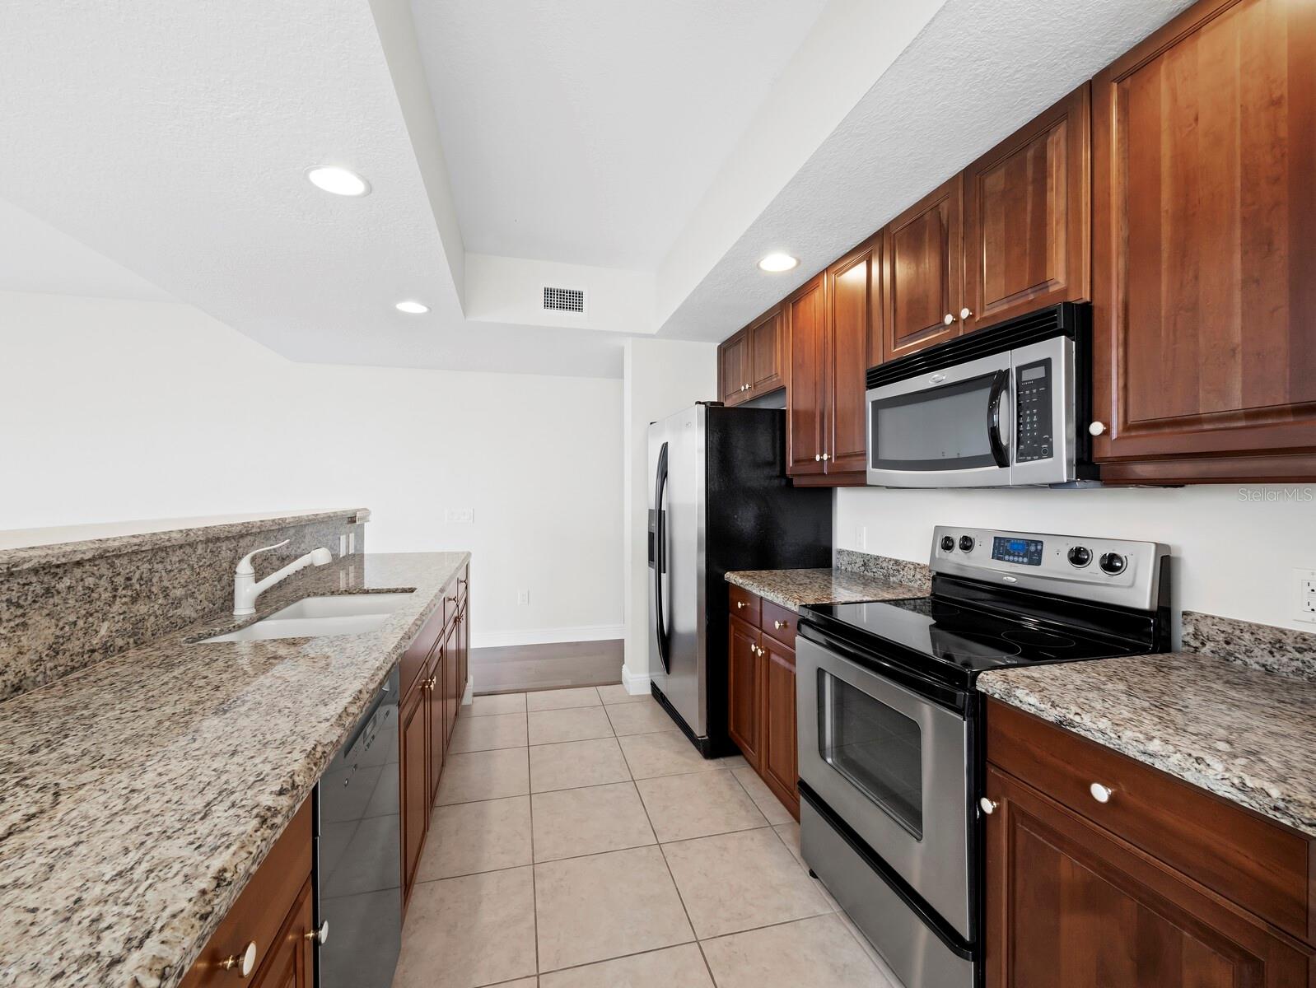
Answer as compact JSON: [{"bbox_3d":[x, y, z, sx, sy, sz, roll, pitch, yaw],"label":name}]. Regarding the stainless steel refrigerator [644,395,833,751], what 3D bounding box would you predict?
[{"bbox_3d":[0.421,0.444,3.216,0.843,1.775,0.905,0,0,-17],"label":"stainless steel refrigerator"}]

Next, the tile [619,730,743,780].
[{"bbox_3d":[0.060,1.336,2.749,0.457,0.010,0.457,0,0,-14],"label":"tile"}]

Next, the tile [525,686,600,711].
[{"bbox_3d":[-0.601,1.318,3.410,0.455,0.010,0.330,0,0,-15],"label":"tile"}]

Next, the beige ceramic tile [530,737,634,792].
[{"bbox_3d":[-0.391,1.319,2.603,0.455,0.010,0.454,0,0,-15],"label":"beige ceramic tile"}]

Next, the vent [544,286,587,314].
[{"bbox_3d":[-0.574,-1.188,3.251,0.265,0.155,0.020,0,0,-14],"label":"vent"}]

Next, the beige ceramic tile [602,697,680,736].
[{"bbox_3d":[-0.054,1.337,3.192,0.457,0.010,0.457,0,0,-14],"label":"beige ceramic tile"}]

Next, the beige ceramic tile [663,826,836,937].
[{"bbox_3d":[0.288,1.336,1.864,0.457,0.010,0.457,0,0,-14],"label":"beige ceramic tile"}]

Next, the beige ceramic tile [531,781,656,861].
[{"bbox_3d":[-0.276,1.319,2.162,0.455,0.010,0.453,0,0,-15],"label":"beige ceramic tile"}]

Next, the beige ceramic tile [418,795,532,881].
[{"bbox_3d":[-0.728,1.334,2.074,0.457,0.010,0.457,0,0,-14],"label":"beige ceramic tile"}]

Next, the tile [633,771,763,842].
[{"bbox_3d":[0.174,1.336,2.307,0.457,0.010,0.457,0,0,-14],"label":"tile"}]

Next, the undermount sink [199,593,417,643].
[{"bbox_3d":[-1.138,0.532,1.849,0.460,0.200,0.800,0,0,-15],"label":"undermount sink"}]

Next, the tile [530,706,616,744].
[{"bbox_3d":[-0.504,1.319,3.039,0.455,0.010,0.441,0,0,-15],"label":"tile"}]

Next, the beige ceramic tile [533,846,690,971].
[{"bbox_3d":[-0.163,1.319,1.724,0.455,0.010,0.445,0,0,-15],"label":"beige ceramic tile"}]

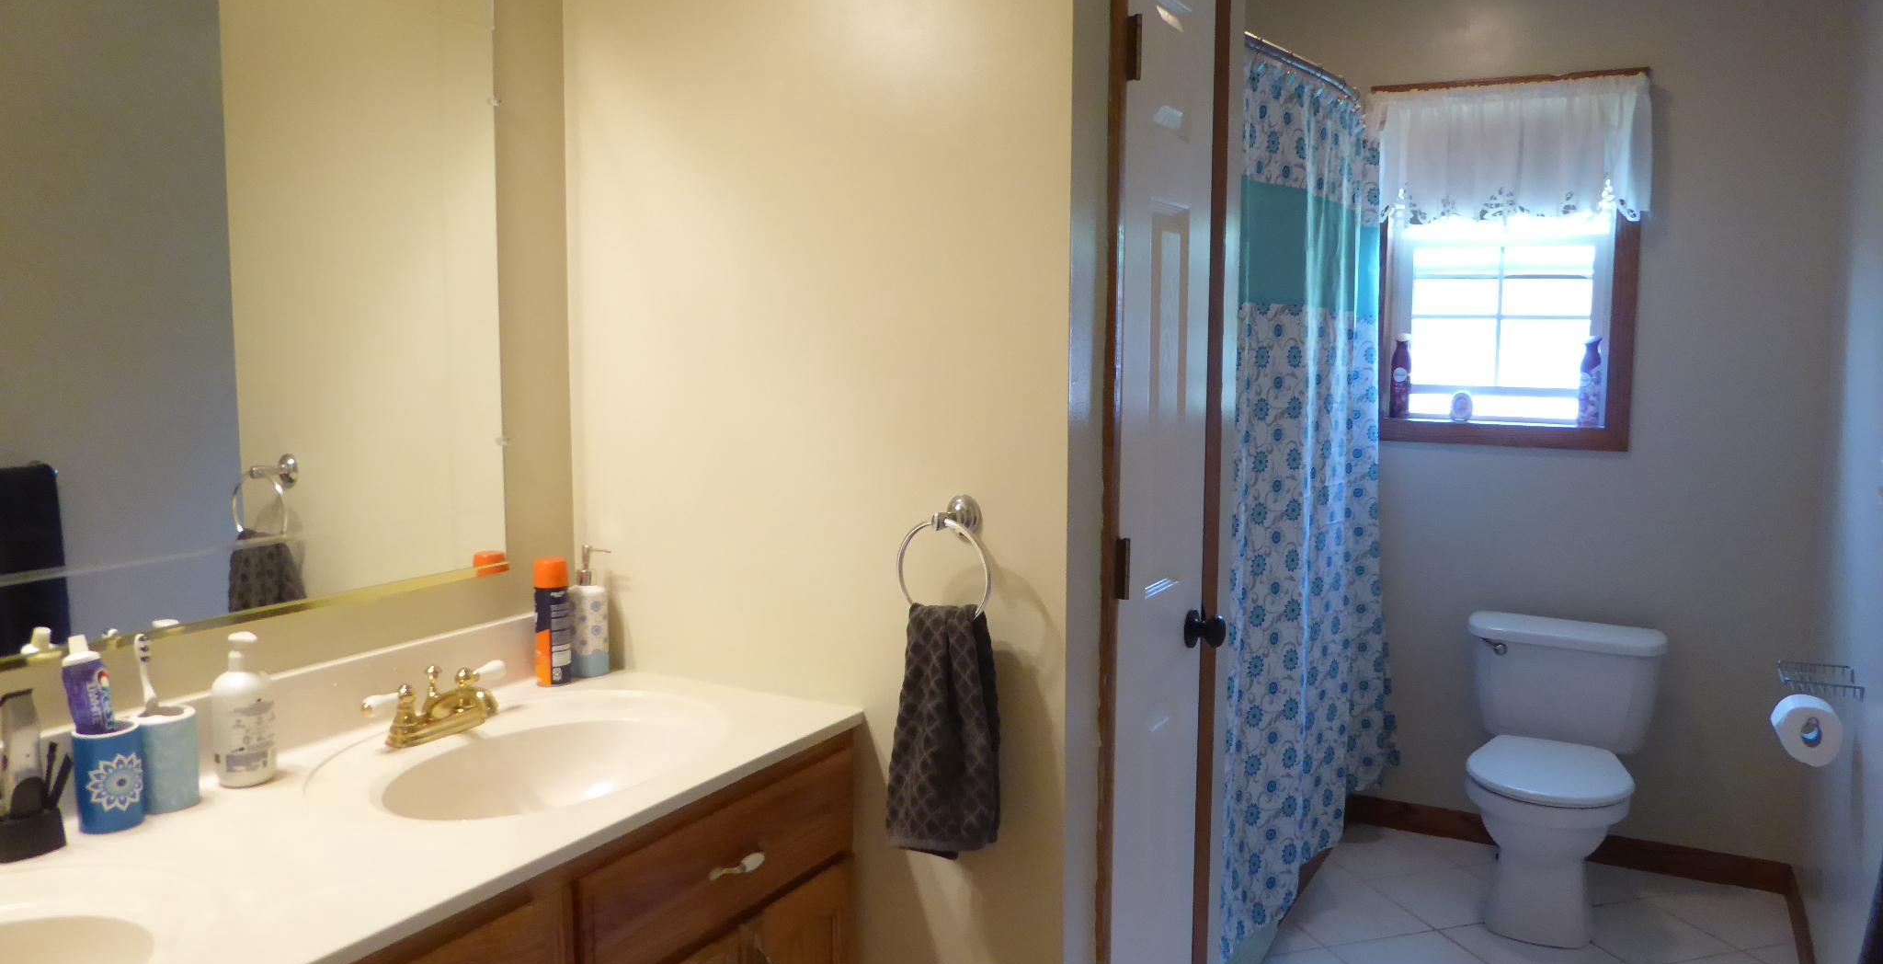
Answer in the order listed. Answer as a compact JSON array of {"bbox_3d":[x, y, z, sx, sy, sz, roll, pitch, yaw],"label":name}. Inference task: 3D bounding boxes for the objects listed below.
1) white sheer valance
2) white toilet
[{"bbox_3d":[1.485,-0.874,3.449,0.670,0.362,0.075,3,7,29],"label":"white sheer valance"},{"bbox_3d":[1.513,0.729,3.231,0.460,0.685,0.700,3,7,29],"label":"white toilet"}]

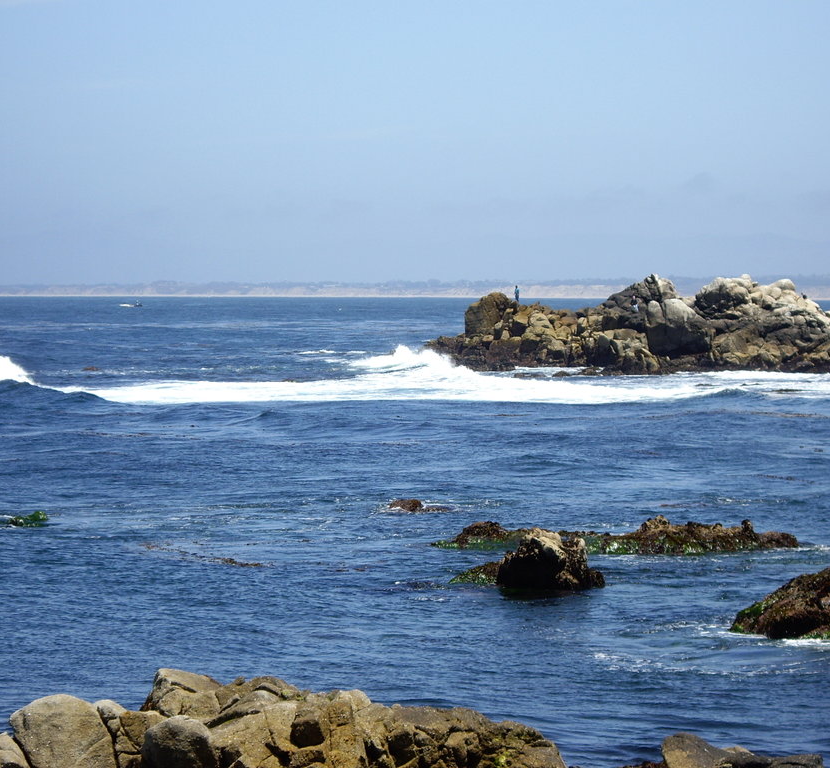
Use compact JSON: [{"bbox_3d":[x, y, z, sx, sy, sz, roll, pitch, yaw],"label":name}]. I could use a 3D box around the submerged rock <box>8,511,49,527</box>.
[{"bbox_3d":[-12.719,4.425,110.977,1.382,0.500,0.900,0,2,0],"label":"submerged rock"}]

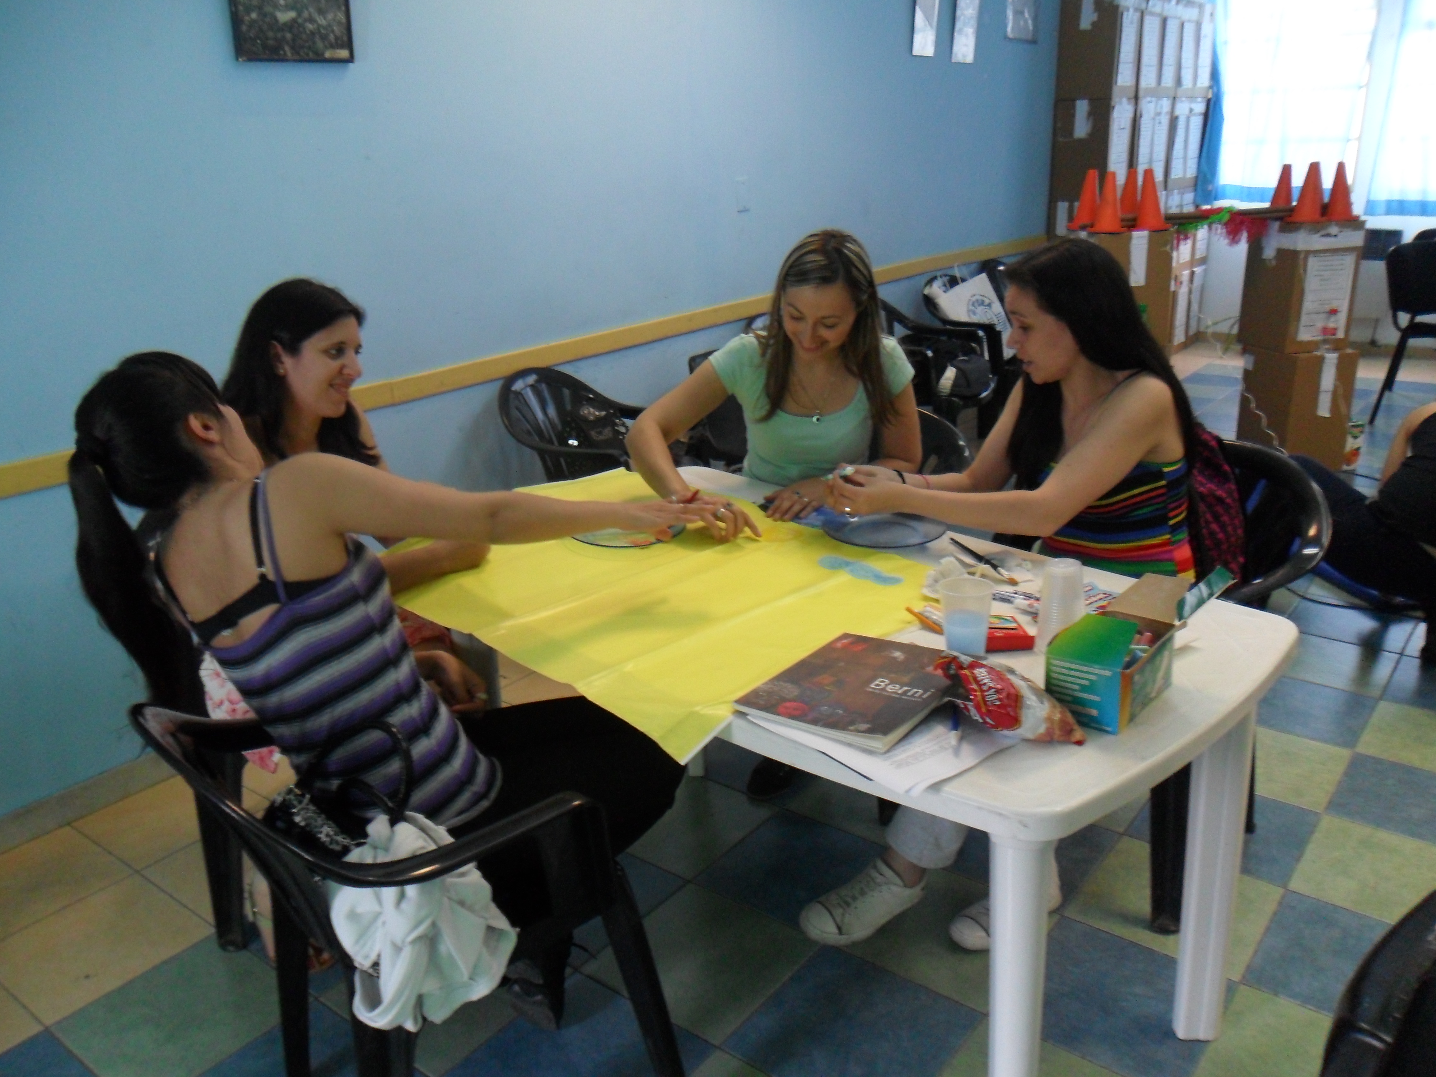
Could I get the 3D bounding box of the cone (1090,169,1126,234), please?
[{"bbox_3d":[1.767,-1.527,5.055,0.170,0.270,0.170,1,19,10],"label":"cone"}]

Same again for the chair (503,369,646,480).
[{"bbox_3d":[-0.289,-0.106,3.534,0.560,0.800,0.560,8,21,27],"label":"chair"}]

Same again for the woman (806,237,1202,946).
[{"bbox_3d":[0.554,0.062,2.249,1.000,1.240,0.550,-13,22,-29],"label":"woman"}]

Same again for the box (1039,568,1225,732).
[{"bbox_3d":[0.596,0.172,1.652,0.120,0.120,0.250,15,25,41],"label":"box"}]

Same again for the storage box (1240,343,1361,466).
[{"bbox_3d":[2.596,-0.597,5.063,0.306,0.530,0.360,-6,19,-10],"label":"storage box"}]

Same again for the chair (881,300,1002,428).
[{"bbox_3d":[0.947,-0.686,5.104,0.570,0.800,0.570,9,22,30],"label":"chair"}]

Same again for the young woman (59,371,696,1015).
[{"bbox_3d":[-0.325,0.249,1.908,1.100,1.170,0.760,-14,22,-32],"label":"young woman"}]

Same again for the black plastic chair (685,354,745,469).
[{"bbox_3d":[0.230,-0.259,3.924,0.550,0.800,0.530,12,23,36],"label":"black plastic chair"}]

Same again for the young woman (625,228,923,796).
[{"bbox_3d":[0.267,-0.059,2.642,0.660,1.240,0.750,5,20,20],"label":"young woman"}]

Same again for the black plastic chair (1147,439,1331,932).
[{"bbox_3d":[0.839,0.259,2.319,0.560,0.800,0.560,15,25,42],"label":"black plastic chair"}]

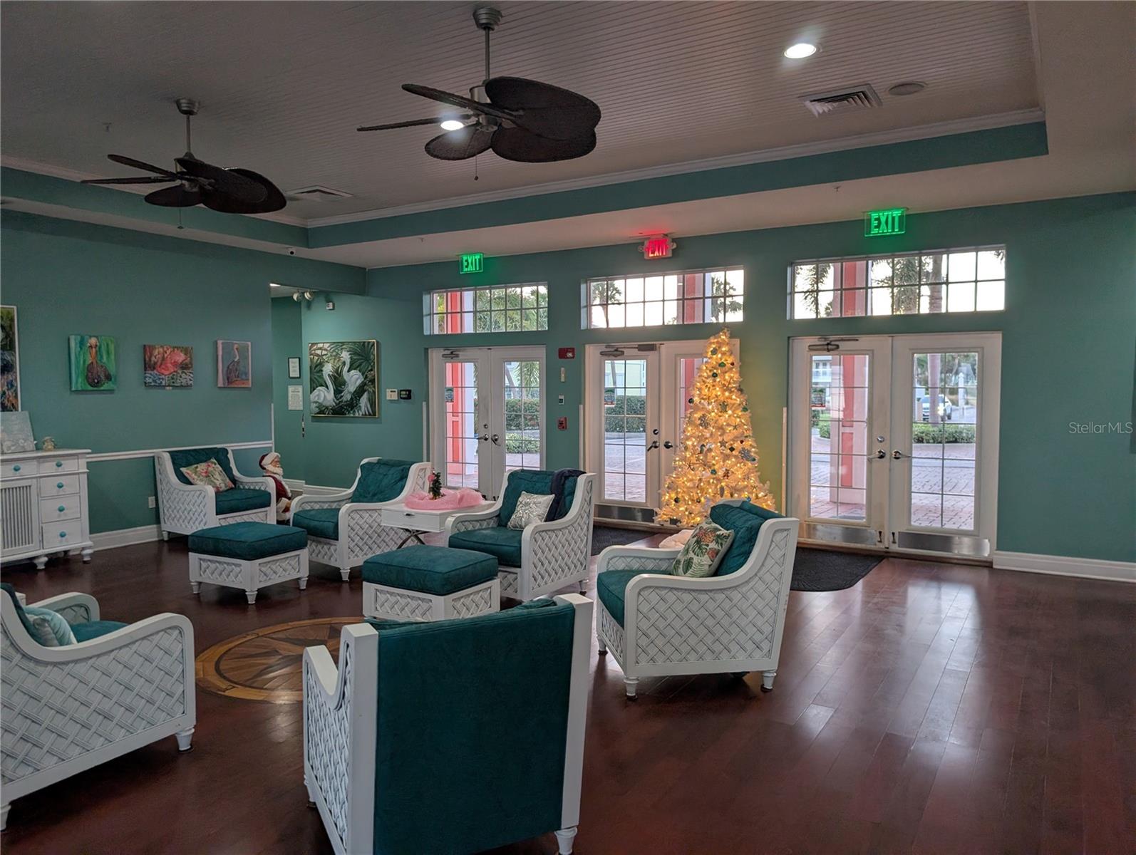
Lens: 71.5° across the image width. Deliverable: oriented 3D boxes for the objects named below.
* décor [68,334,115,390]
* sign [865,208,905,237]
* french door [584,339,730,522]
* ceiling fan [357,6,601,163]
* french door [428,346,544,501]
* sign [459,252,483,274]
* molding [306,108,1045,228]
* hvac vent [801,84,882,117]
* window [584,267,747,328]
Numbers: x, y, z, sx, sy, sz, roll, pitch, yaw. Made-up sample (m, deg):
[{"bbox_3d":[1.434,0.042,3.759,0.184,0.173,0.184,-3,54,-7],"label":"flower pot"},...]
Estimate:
[{"bbox_3d":[-4.513,-0.610,7.504,0.042,0.510,0.400,2,4,31],"label":"décor"},{"bbox_3d":[2.769,-1.791,6.885,0.335,0.220,0.050,2,4,31],"label":"sign"},{"bbox_3d":[1.000,0.110,8.499,1.800,2.045,0.130,2,4,31],"label":"french door"},{"bbox_3d":[-0.387,-1.726,3.822,1.260,0.600,1.260,2,4,31],"label":"ceiling fan"},{"bbox_3d":[-0.982,0.042,9.684,1.790,2.045,0.130,2,4,31],"label":"french door"},{"bbox_3d":[-1.155,-1.970,9.445,0.345,0.230,0.055,2,4,32],"label":"sign"},{"bbox_3d":[0.069,-2.203,7.143,7.291,0.075,0.075,2,4,32],"label":"molding"},{"bbox_3d":[1.785,-2.099,5.131,0.440,0.035,0.450,2,4,32],"label":"hvac vent"},{"bbox_3d":[1.023,-1.385,8.597,1.924,0.566,0.120,2,4,32],"label":"window"}]

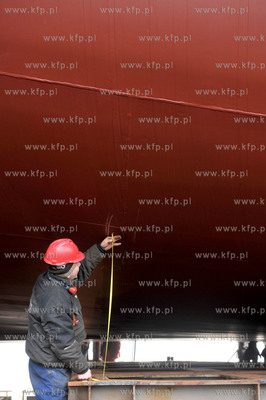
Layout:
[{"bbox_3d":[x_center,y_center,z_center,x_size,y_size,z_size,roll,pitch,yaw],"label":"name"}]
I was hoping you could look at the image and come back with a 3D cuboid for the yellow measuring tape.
[{"bbox_3d":[-0.160,0.713,5.250,0.045,1.000,0.040,2,-5,21],"label":"yellow measuring tape"}]

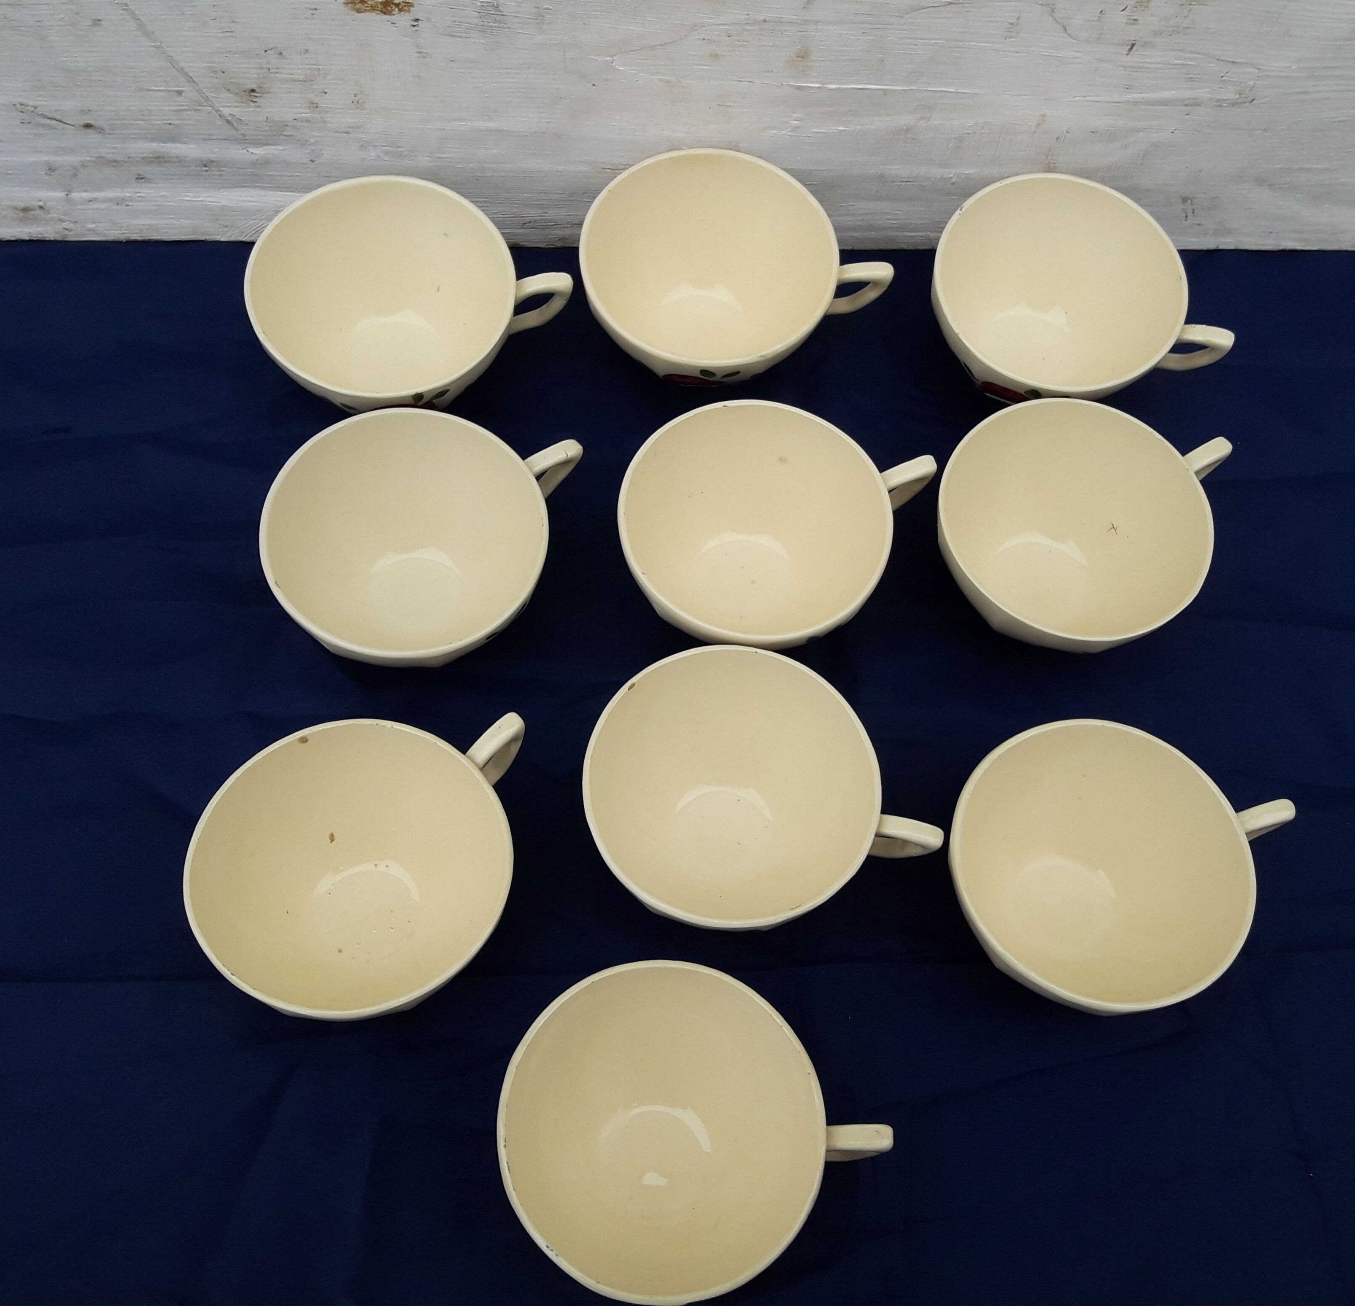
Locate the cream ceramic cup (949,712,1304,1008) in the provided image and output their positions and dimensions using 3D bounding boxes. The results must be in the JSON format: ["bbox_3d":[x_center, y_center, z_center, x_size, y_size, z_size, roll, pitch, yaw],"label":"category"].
[{"bbox_3d":[0.151,0.076,0.493,0.122,0.054,0.100,-15,70,-8],"label":"cream ceramic cup"}]

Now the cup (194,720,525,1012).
[{"bbox_3d":[-0.097,0.070,0.473,0.099,0.062,0.120,42,71,13],"label":"cup"}]

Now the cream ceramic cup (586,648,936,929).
[{"bbox_3d":[0.028,0.056,0.496,0.122,0.054,0.100,12,68,2],"label":"cream ceramic cup"}]

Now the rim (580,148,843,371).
[{"bbox_3d":[0.011,-0.146,0.566,0.100,0.048,0.100,0,68,-3],"label":"rim"}]

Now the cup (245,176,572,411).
[{"bbox_3d":[-0.102,-0.128,0.555,0.121,0.062,0.100,-8,68,-7],"label":"cup"}]

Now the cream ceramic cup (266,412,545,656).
[{"bbox_3d":[-0.088,-0.039,0.525,0.122,0.054,0.100,-32,73,-14],"label":"cream ceramic cup"}]

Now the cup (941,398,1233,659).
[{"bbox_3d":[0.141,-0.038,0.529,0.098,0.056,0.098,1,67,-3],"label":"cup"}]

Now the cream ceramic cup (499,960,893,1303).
[{"bbox_3d":[0.005,0.154,0.453,0.122,0.054,0.100,4,68,-1],"label":"cream ceramic cup"}]

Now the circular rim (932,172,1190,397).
[{"bbox_3d":[0.148,-0.135,0.572,0.100,0.052,0.100,1,68,-2],"label":"circular rim"}]

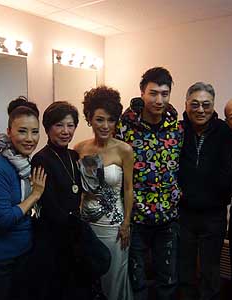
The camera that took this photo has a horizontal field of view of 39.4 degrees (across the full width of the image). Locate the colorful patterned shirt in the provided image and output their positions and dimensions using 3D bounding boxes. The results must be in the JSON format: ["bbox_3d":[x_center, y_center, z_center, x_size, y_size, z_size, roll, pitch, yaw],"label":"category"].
[{"bbox_3d":[0.215,0.081,1.930,0.460,0.700,0.270,2,7,-5],"label":"colorful patterned shirt"}]

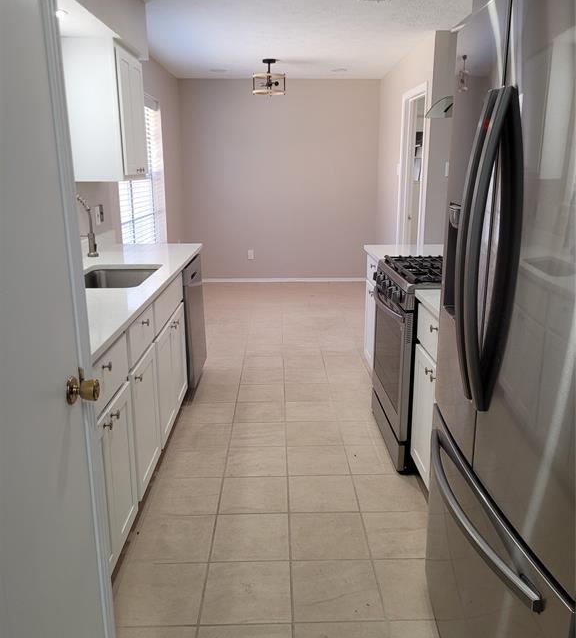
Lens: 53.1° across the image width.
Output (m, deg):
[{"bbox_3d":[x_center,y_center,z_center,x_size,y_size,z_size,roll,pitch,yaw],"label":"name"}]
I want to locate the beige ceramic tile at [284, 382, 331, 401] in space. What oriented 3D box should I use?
[{"bbox_3d":[0.132,0.486,3.789,0.302,0.010,0.302,-1,15,-1],"label":"beige ceramic tile"}]

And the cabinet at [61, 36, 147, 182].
[{"bbox_3d":[-1.097,-1.240,3.520,0.315,0.759,0.600,-1,15,-1],"label":"cabinet"}]

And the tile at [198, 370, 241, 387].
[{"bbox_3d":[-0.484,0.416,4.074,0.302,0.010,0.302,-1,15,-1],"label":"tile"}]

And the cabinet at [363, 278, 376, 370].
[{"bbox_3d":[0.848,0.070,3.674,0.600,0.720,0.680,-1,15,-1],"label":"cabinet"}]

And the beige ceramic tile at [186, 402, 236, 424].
[{"bbox_3d":[-0.472,0.571,3.485,0.302,0.010,0.302,-1,15,-1],"label":"beige ceramic tile"}]

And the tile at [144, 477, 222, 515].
[{"bbox_3d":[-0.455,0.803,2.600,0.302,0.010,0.302,-1,15,-1],"label":"tile"}]

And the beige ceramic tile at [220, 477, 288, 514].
[{"bbox_3d":[-0.150,0.801,2.610,0.302,0.012,0.302,-1,15,-1],"label":"beige ceramic tile"}]

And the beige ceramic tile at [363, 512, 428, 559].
[{"bbox_3d":[0.464,0.866,2.310,0.301,0.012,0.300,-1,15,-1],"label":"beige ceramic tile"}]

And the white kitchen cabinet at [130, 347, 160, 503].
[{"bbox_3d":[-0.883,0.427,2.502,0.560,0.560,0.460,-1,15,-1],"label":"white kitchen cabinet"}]

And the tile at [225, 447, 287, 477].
[{"bbox_3d":[-0.156,0.724,2.906,0.302,0.012,0.302,-1,15,-1],"label":"tile"}]

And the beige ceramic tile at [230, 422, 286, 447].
[{"bbox_3d":[-0.161,0.642,3.179,0.301,0.012,0.300,-1,15,-1],"label":"beige ceramic tile"}]

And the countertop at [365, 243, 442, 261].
[{"bbox_3d":[0.845,-0.395,3.584,0.635,0.036,0.725,-1,15,-1],"label":"countertop"}]

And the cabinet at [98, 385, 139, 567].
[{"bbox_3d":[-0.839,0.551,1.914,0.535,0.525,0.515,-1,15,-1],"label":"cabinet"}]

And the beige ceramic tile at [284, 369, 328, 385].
[{"bbox_3d":[0.125,0.407,4.073,0.299,0.010,0.299,-1,15,-1],"label":"beige ceramic tile"}]

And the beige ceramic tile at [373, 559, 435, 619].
[{"bbox_3d":[0.473,0.945,2.027,0.302,0.012,0.302,-1,15,-1],"label":"beige ceramic tile"}]

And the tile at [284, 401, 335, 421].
[{"bbox_3d":[0.137,0.562,3.478,0.301,0.012,0.300,-1,15,-1],"label":"tile"}]

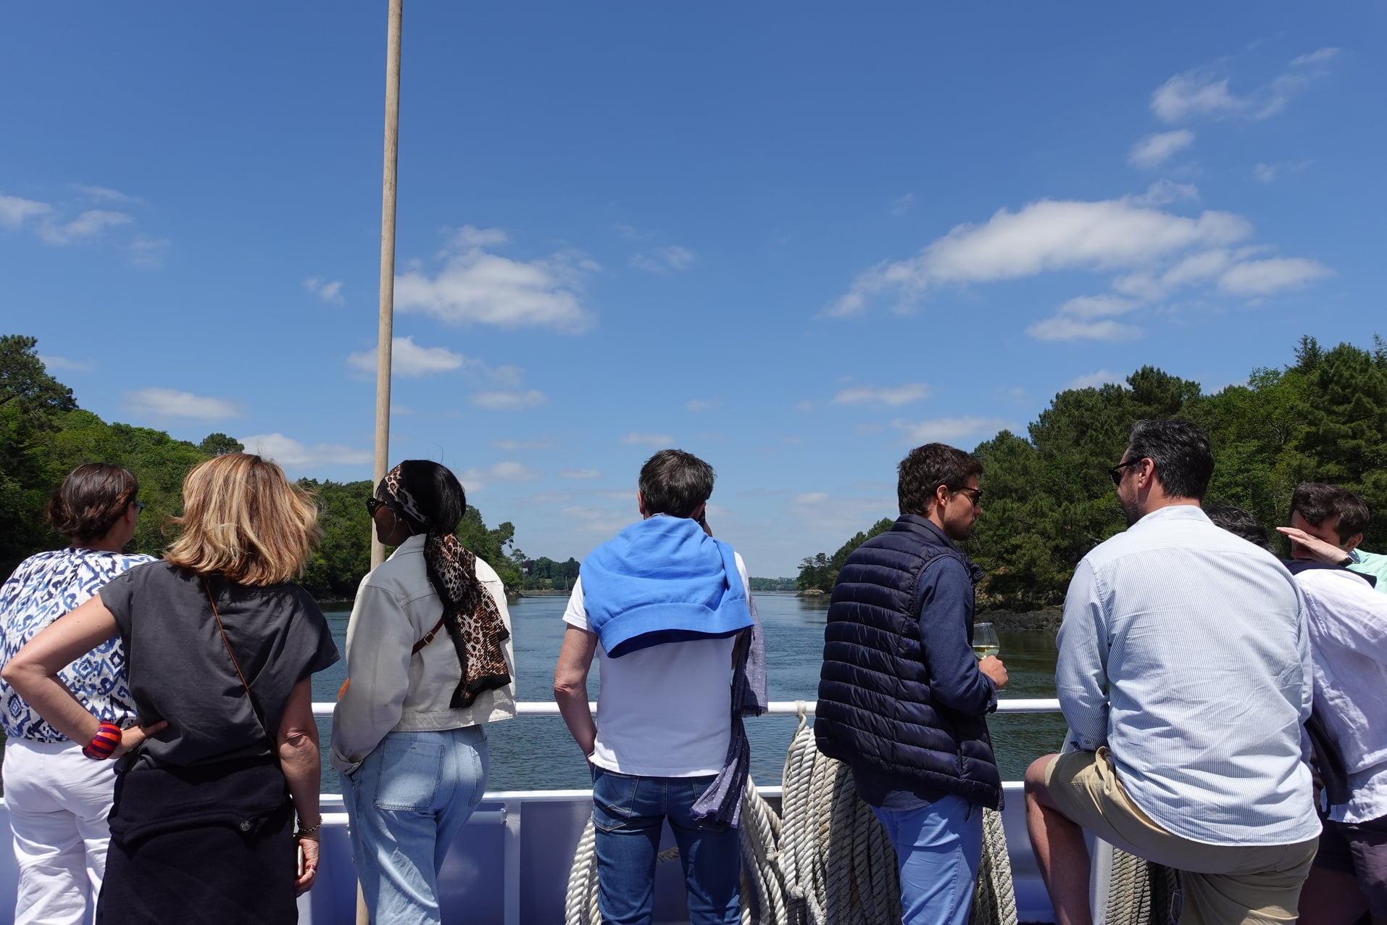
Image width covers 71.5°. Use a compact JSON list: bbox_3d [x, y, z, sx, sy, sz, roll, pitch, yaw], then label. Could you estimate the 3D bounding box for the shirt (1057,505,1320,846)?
[{"bbox_3d":[1.059,0.447,2.090,0.520,0.715,0.360,-1,-7,5],"label":"shirt"}]

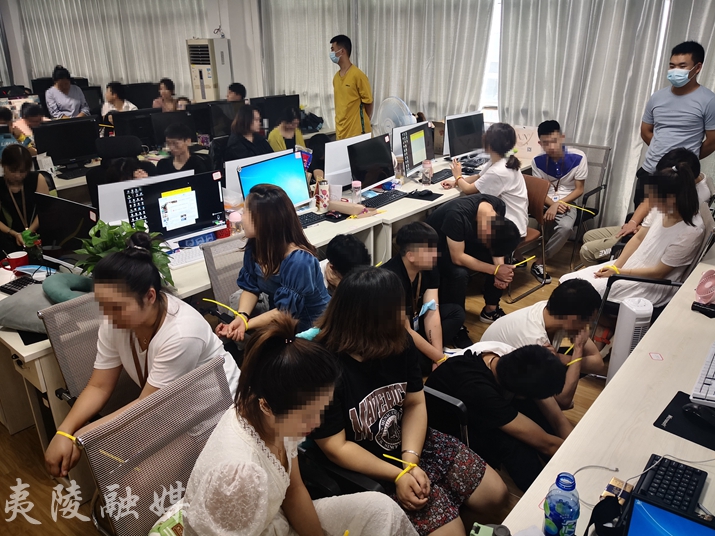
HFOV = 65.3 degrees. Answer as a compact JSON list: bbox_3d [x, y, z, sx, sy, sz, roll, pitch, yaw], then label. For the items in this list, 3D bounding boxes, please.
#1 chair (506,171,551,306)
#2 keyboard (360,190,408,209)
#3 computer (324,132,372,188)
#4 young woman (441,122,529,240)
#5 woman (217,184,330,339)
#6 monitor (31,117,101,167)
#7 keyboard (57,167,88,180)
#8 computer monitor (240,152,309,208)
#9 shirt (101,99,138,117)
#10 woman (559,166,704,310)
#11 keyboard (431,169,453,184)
[{"bbox_3d":[1.119,-0.237,4.213,0.530,0.820,0.470,-17,27,-34],"label":"chair"},{"bbox_3d":[0.198,-0.491,3.946,0.150,0.028,0.440,13,25,32],"label":"keyboard"},{"bbox_3d":[-0.080,-0.739,4.071,0.170,0.400,0.540,14,27,33],"label":"computer"},{"bbox_3d":[0.965,-0.431,4.130,0.750,1.240,0.480,5,22,15],"label":"young woman"},{"bbox_3d":[-0.316,0.257,2.437,0.500,1.250,0.700,13,26,32],"label":"woman"},{"bbox_3d":[-2.301,-0.988,4.518,0.190,0.400,0.550,13,26,29],"label":"monitor"},{"bbox_3d":[-2.122,-0.753,4.437,0.170,0.030,0.440,18,29,37],"label":"keyboard"},{"bbox_3d":[-0.469,-0.476,3.394,0.180,0.410,0.540,13,26,33],"label":"computer monitor"},{"bbox_3d":[-2.628,-1.565,6.205,0.460,0.560,0.300,-9,24,-20],"label":"shirt"},{"bbox_3d":[1.414,0.066,2.897,0.770,1.200,0.480,4,22,12],"label":"woman"},{"bbox_3d":[0.679,-0.759,4.592,0.150,0.030,0.440,13,26,32],"label":"keyboard"}]

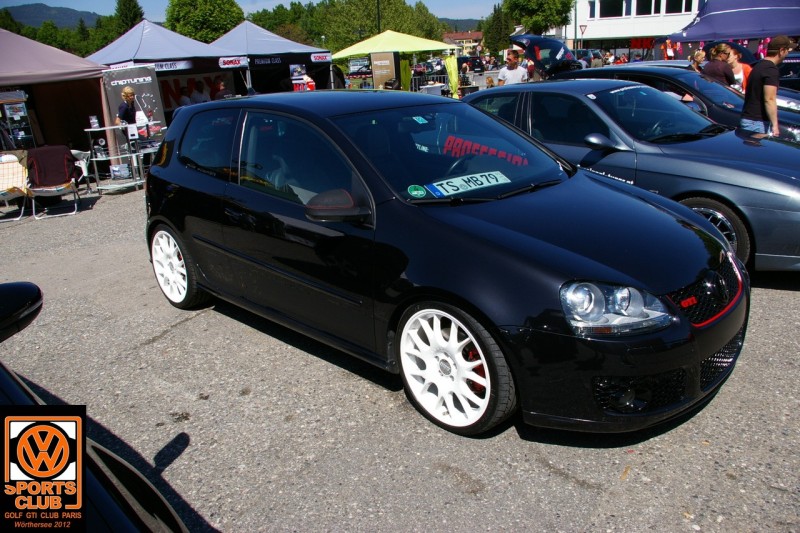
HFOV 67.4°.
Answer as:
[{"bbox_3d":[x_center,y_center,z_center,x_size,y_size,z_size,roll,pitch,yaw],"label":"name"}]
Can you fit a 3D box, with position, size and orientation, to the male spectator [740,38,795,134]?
[{"bbox_3d":[3.719,-1.417,6.107,0.460,1.760,0.500,-4,17,-3],"label":"male spectator"}]

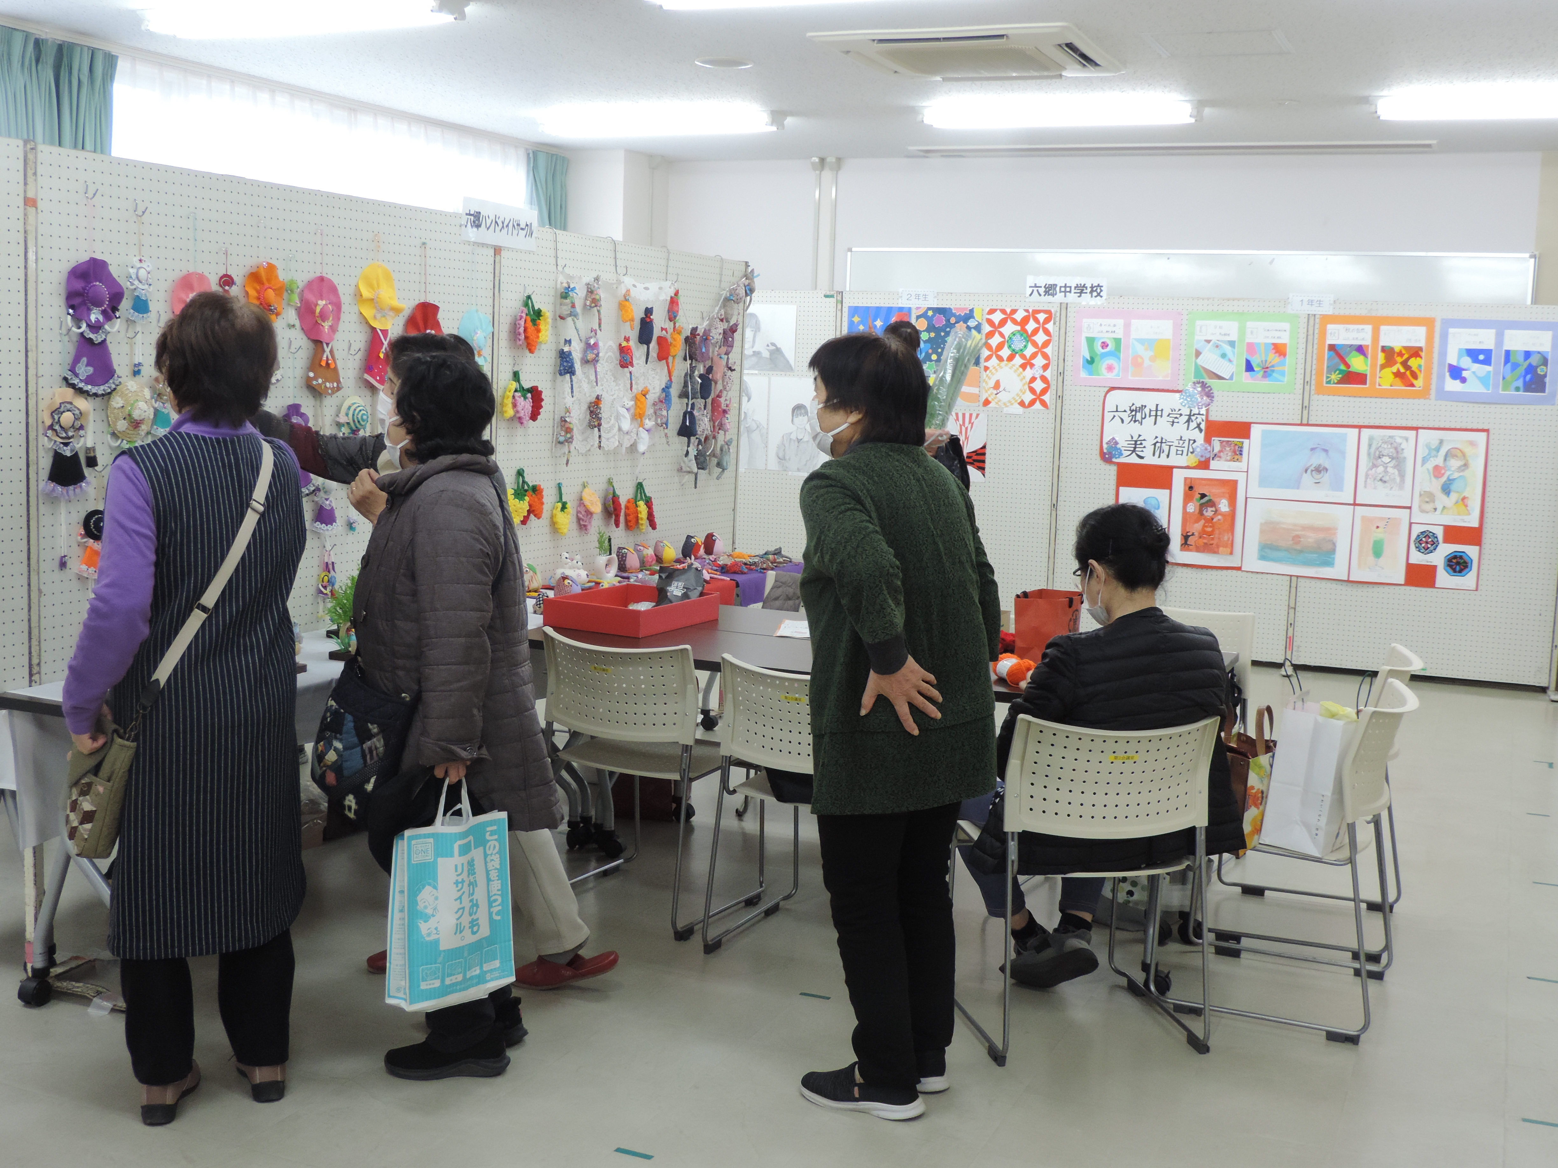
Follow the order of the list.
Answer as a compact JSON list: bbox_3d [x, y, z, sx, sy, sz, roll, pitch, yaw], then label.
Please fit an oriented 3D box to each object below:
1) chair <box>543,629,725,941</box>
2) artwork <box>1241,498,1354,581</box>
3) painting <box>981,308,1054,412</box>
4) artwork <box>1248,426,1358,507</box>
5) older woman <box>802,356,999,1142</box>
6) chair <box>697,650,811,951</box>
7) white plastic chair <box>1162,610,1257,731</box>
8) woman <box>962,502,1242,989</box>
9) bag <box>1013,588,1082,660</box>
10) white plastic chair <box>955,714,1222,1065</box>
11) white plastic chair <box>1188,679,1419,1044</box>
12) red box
[{"bbox_3d":[-0.357,0.513,5.014,0.500,0.780,0.550,6,8,30],"label":"chair"},{"bbox_3d":[2.593,-0.223,9.002,0.520,0.367,0.015,5,8,23],"label":"artwork"},{"bbox_3d":[1.239,-1.170,9.368,0.370,0.520,0.015,5,8,23],"label":"painting"},{"bbox_3d":[2.609,-0.599,8.965,0.525,0.366,0.015,5,8,23],"label":"artwork"},{"bbox_3d":[0.228,0.264,3.529,0.370,1.508,0.450,8,9,39],"label":"older woman"},{"bbox_3d":[0.138,0.571,4.691,0.500,0.780,0.550,6,8,27],"label":"chair"},{"bbox_3d":[1.206,0.488,5.671,0.500,0.780,0.550,5,8,21],"label":"white plastic chair"},{"bbox_3d":[0.760,0.418,4.272,0.570,1.230,0.670,-2,8,-30],"label":"woman"},{"bbox_3d":[0.693,0.115,4.621,0.120,0.175,0.210,6,8,27],"label":"bag"},{"bbox_3d":[0.695,0.652,4.194,0.500,0.780,0.550,0,7,-13],"label":"white plastic chair"},{"bbox_3d":[1.266,0.640,4.455,0.550,0.780,0.500,5,8,25],"label":"white plastic chair"},{"bbox_3d":[-0.448,0.080,5.559,0.352,0.079,0.482,6,8,27],"label":"red box"}]

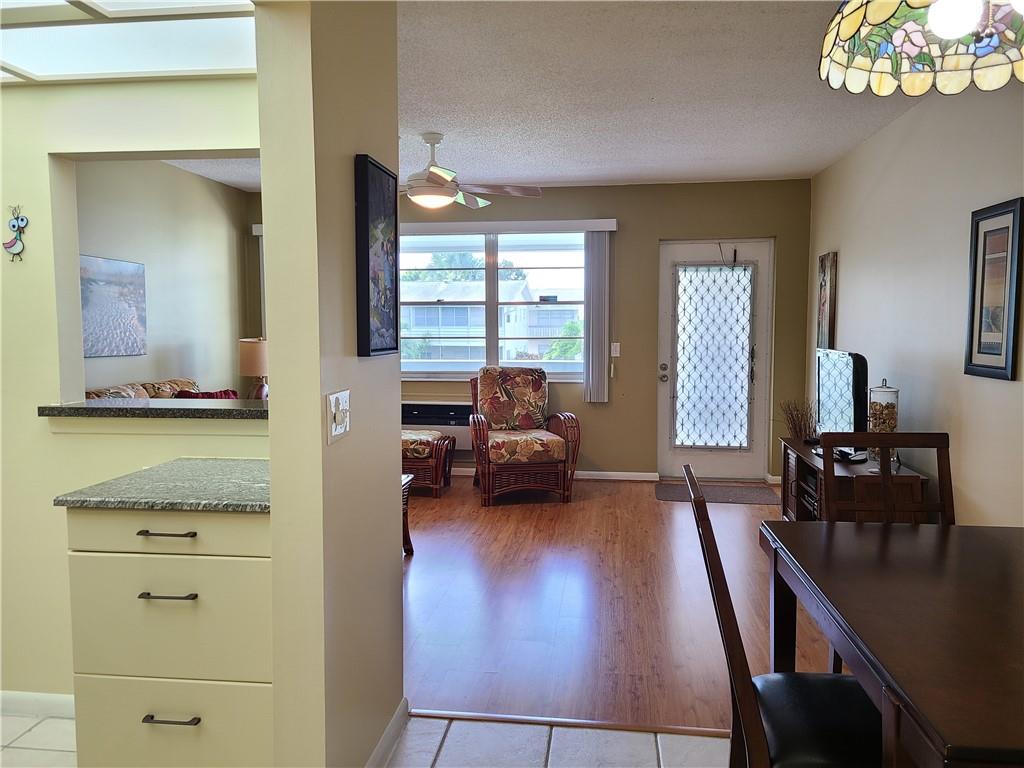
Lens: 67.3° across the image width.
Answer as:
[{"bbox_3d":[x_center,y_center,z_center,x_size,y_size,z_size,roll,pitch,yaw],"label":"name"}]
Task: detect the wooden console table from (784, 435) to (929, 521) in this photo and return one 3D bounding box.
[{"bbox_3d":[1.928,0.700,4.521,0.450,0.575,1.400,1,4,9],"label":"wooden console table"}]

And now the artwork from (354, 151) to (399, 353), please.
[{"bbox_3d":[-0.374,-0.344,2.156,0.035,0.523,0.290,1,5,6],"label":"artwork"}]

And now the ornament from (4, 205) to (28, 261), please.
[{"bbox_3d":[-1.604,-0.487,2.483,0.085,0.186,0.020,0,4,7],"label":"ornament"}]

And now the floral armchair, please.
[{"bbox_3d":[0.046,0.377,6.118,0.810,1.000,0.850,-1,4,-10],"label":"floral armchair"}]

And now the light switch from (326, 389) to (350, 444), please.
[{"bbox_3d":[-0.424,0.078,1.882,0.012,0.120,0.152,0,4,7],"label":"light switch"}]

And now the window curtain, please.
[{"bbox_3d":[0.715,-0.560,6.494,0.205,1.435,0.090,0,4,7],"label":"window curtain"}]

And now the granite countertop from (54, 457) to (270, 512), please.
[{"bbox_3d":[-0.803,0.274,2.141,0.555,0.022,0.610,0,4,7],"label":"granite countertop"}]

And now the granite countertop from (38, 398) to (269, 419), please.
[{"bbox_3d":[-0.990,0.083,2.549,1.025,0.031,0.310,0,4,7],"label":"granite countertop"}]

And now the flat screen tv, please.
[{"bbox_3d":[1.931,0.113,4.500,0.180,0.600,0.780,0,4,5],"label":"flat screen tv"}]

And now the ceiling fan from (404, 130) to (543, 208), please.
[{"bbox_3d":[-0.492,-1.326,4.793,1.340,0.460,1.340,0,4,7],"label":"ceiling fan"}]

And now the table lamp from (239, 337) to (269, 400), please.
[{"bbox_3d":[-2.076,-0.047,6.408,0.385,0.680,0.385,0,4,7],"label":"table lamp"}]

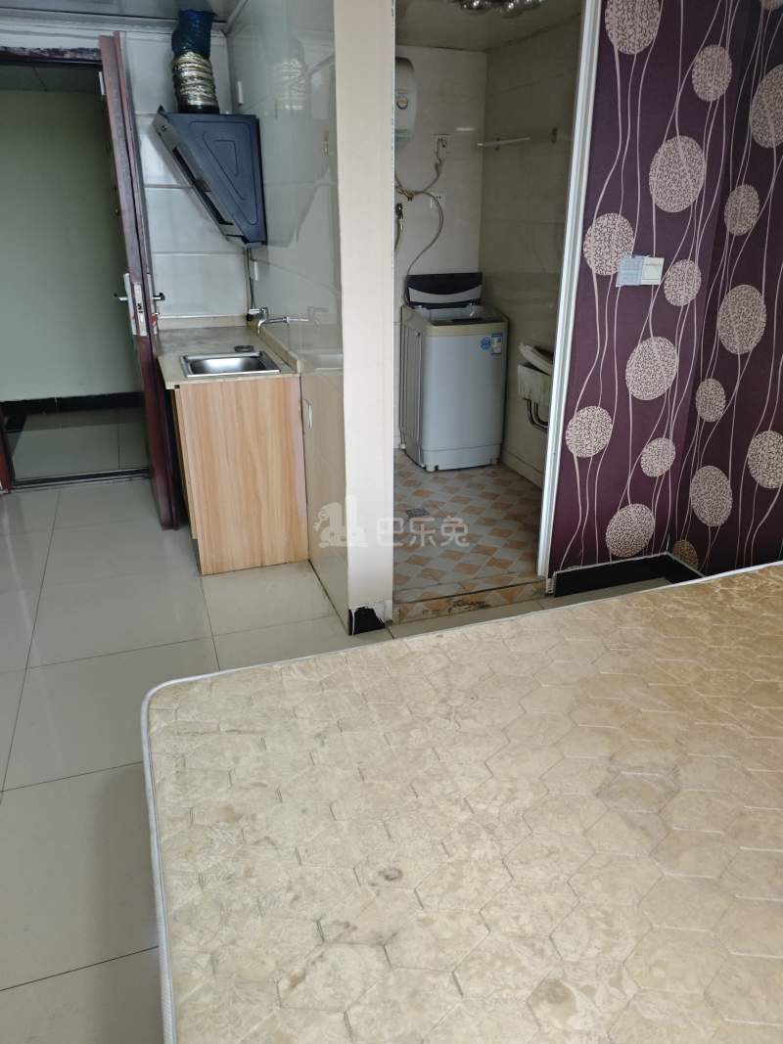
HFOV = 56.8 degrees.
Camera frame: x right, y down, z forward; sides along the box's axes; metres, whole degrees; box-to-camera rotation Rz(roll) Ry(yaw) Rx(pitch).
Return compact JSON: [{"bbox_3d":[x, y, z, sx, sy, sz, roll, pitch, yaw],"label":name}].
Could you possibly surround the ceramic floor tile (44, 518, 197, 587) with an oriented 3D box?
[{"bbox_3d":[-1.248,0.118,3.361,0.624,0.010,0.597,-8,26,-17],"label":"ceramic floor tile"}]

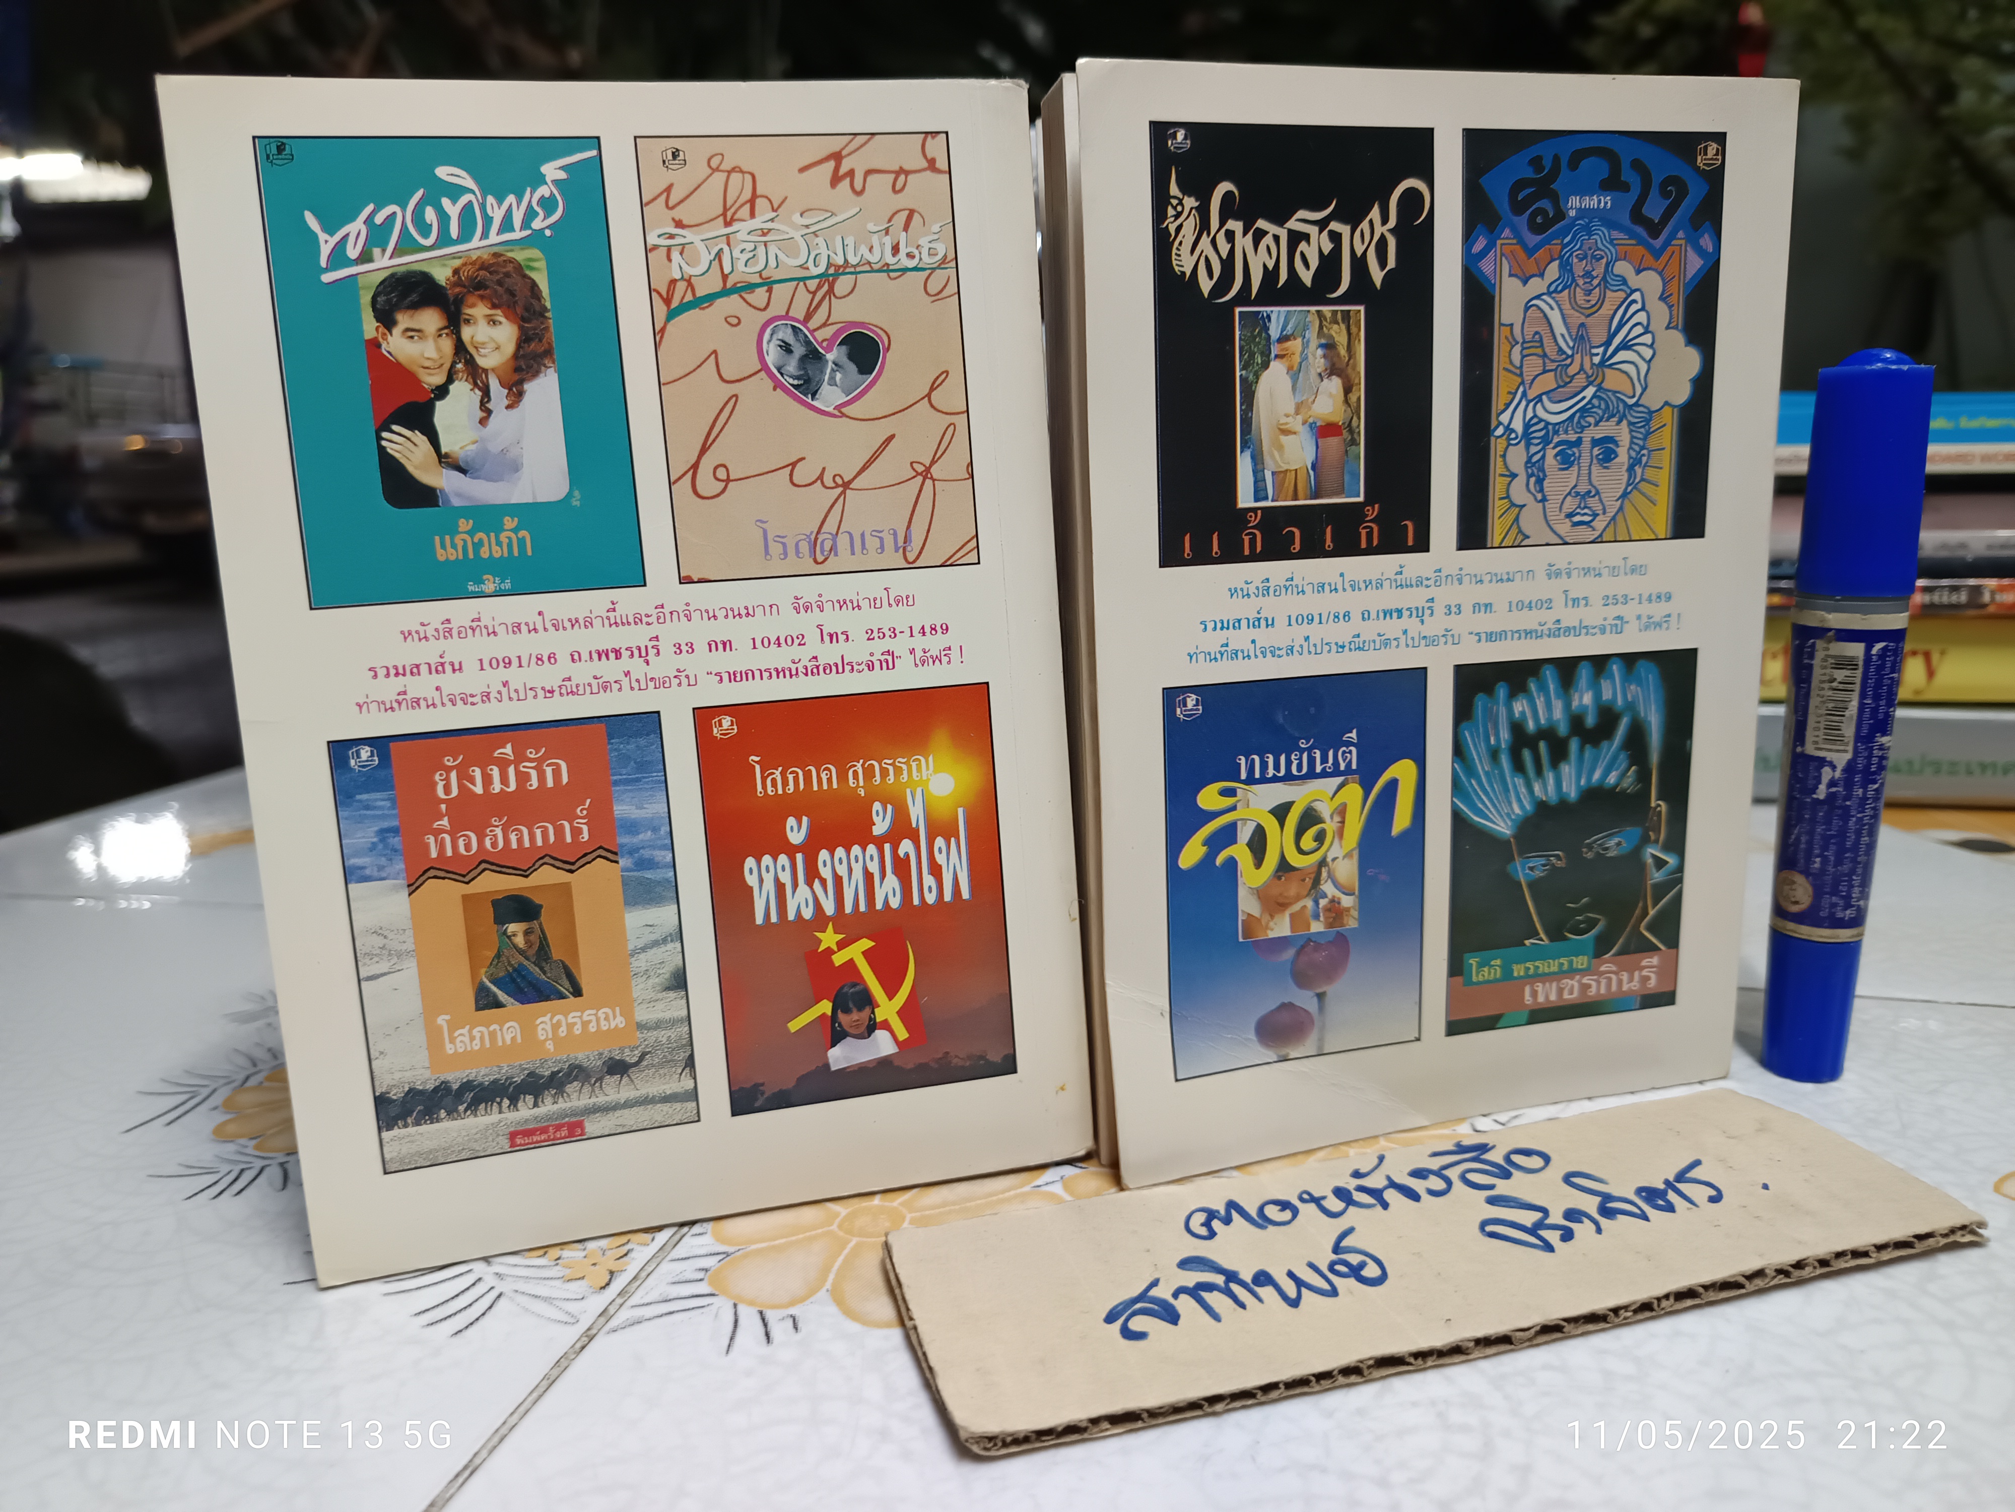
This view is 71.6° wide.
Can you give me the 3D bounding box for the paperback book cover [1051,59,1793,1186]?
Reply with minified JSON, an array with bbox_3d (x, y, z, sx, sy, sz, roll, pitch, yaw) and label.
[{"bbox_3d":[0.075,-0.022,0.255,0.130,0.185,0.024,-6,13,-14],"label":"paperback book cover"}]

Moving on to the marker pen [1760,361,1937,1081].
[{"bbox_3d":[0.158,-0.005,0.266,0.018,0.140,0.018,6,15,31],"label":"marker pen"}]

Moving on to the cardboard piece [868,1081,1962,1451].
[{"bbox_3d":[0.067,0.078,0.226,0.166,0.004,0.053,-6,14,-13],"label":"cardboard piece"}]

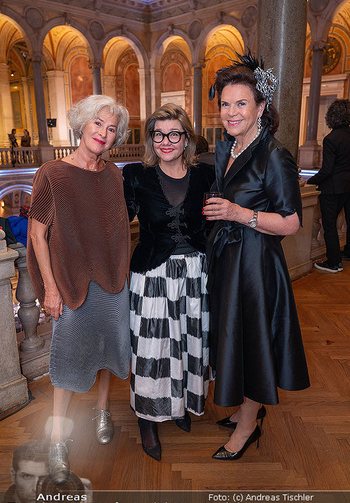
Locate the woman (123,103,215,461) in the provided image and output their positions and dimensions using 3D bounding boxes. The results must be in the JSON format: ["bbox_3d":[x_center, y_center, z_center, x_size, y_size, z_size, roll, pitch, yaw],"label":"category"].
[{"bbox_3d":[-0.030,0.161,1.972,0.470,1.640,0.420,-2,16,-5],"label":"woman"}]

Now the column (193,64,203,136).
[{"bbox_3d":[1.250,-7.996,23.851,0.680,5.475,0.680,0,16,0],"label":"column"}]

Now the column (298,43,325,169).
[{"bbox_3d":[6.389,-6.675,18.927,0.750,5.475,0.750,14,21,42],"label":"column"}]

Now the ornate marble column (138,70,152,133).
[{"bbox_3d":[-1.746,-8.871,25.128,0.600,4.350,0.600,-15,22,-42],"label":"ornate marble column"}]

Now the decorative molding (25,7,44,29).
[{"bbox_3d":[-6.650,-11.021,19.323,0.960,0.940,0.140,-15,22,-42],"label":"decorative molding"}]

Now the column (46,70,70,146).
[{"bbox_3d":[-7.303,-8.690,26.622,0.850,5.475,0.850,14,21,42],"label":"column"}]

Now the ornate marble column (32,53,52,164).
[{"bbox_3d":[-6.914,-7.220,21.314,0.750,5.475,0.750,14,21,42],"label":"ornate marble column"}]

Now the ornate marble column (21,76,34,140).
[{"bbox_3d":[-10.379,-9.317,28.980,0.550,5.475,0.650,14,21,42],"label":"ornate marble column"}]

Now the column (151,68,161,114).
[{"bbox_3d":[-1.270,-8.627,26.207,0.550,5.475,0.550,14,21,42],"label":"column"}]

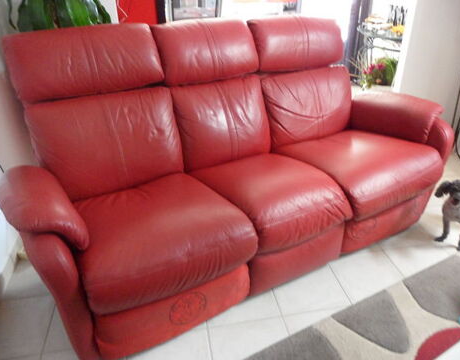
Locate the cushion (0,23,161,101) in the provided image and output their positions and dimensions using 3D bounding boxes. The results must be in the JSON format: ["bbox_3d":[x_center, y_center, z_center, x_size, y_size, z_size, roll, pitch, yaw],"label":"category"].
[{"bbox_3d":[-0.651,-0.538,1.769,0.650,0.275,0.175,-15,11,-23],"label":"cushion"}]

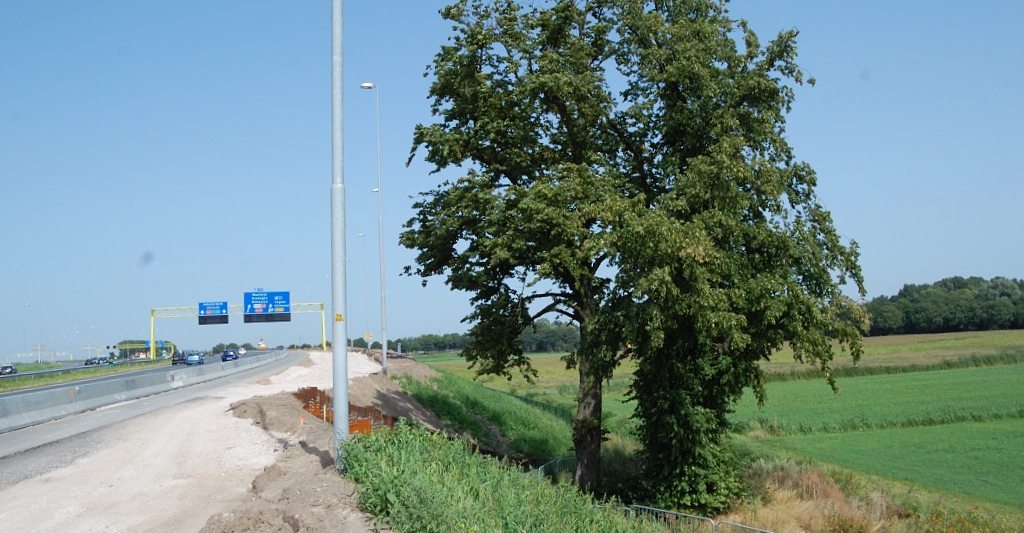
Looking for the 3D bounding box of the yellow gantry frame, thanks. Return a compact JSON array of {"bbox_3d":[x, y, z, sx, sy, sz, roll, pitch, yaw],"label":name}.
[{"bbox_3d":[-44.295,10.696,125.784,27.200,8.300,1.200,-1,-5,-18],"label":"yellow gantry frame"}]

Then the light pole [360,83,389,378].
[{"bbox_3d":[-7.428,-2.185,41.551,0.980,15.870,0.350,-1,-5,-9],"label":"light pole"}]

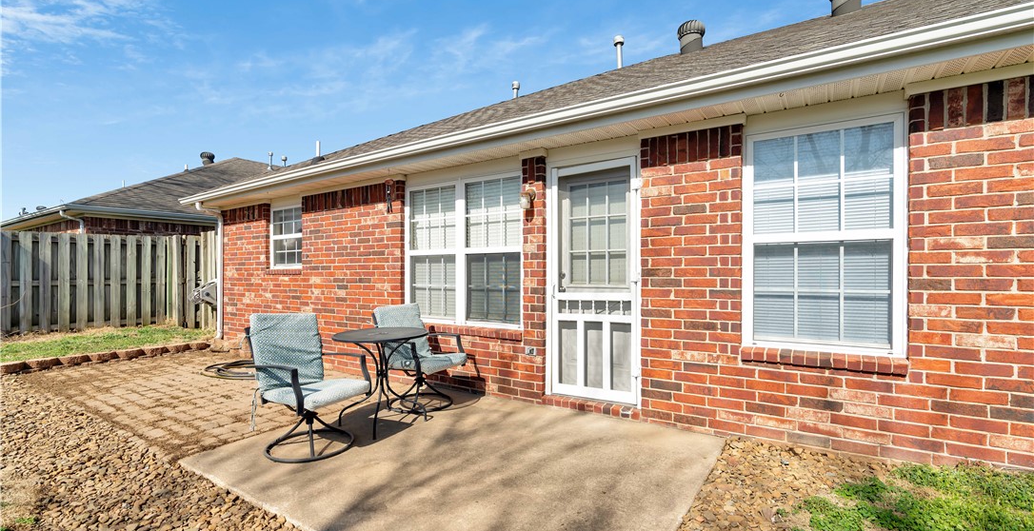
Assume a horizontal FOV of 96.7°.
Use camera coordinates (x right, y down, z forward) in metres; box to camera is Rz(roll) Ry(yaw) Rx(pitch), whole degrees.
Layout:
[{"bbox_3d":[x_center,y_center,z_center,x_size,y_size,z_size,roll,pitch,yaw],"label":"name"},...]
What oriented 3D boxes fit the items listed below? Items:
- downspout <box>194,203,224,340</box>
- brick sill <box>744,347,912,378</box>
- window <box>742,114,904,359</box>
[{"bbox_3d":[-4.900,0.109,7.328,0.100,2.200,0.360,0,0,33],"label":"downspout"},{"bbox_3d":[2.028,0.635,3.098,0.925,0.100,0.110,0,-1,33],"label":"brick sill"},{"bbox_3d":[2.037,-0.186,3.113,0.920,1.520,0.090,0,0,33],"label":"window"}]

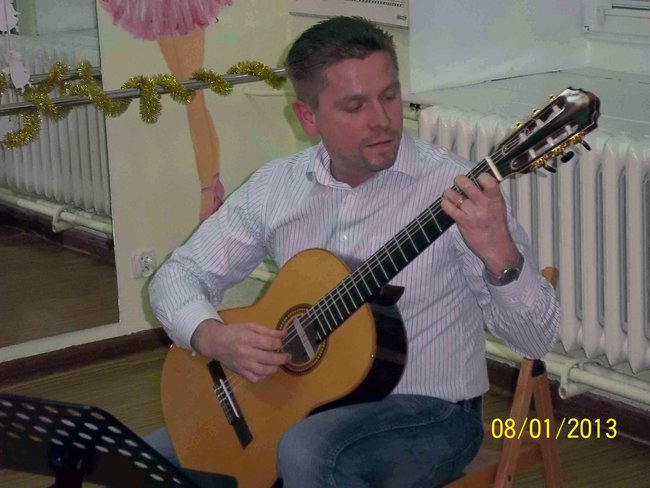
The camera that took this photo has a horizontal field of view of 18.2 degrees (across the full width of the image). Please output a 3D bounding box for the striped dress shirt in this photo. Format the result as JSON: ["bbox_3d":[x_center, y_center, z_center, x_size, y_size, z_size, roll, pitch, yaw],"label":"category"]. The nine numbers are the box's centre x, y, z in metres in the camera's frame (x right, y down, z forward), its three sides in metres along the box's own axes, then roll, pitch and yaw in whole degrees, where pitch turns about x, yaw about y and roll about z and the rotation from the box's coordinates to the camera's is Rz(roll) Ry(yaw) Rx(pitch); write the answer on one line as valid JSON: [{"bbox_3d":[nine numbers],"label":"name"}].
[{"bbox_3d":[0.040,0.066,3.720,0.770,0.520,0.430,2,14,20],"label":"striped dress shirt"}]

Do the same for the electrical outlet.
[{"bbox_3d":[-0.559,0.064,6.290,0.062,0.074,0.038,-11,15,-33],"label":"electrical outlet"}]

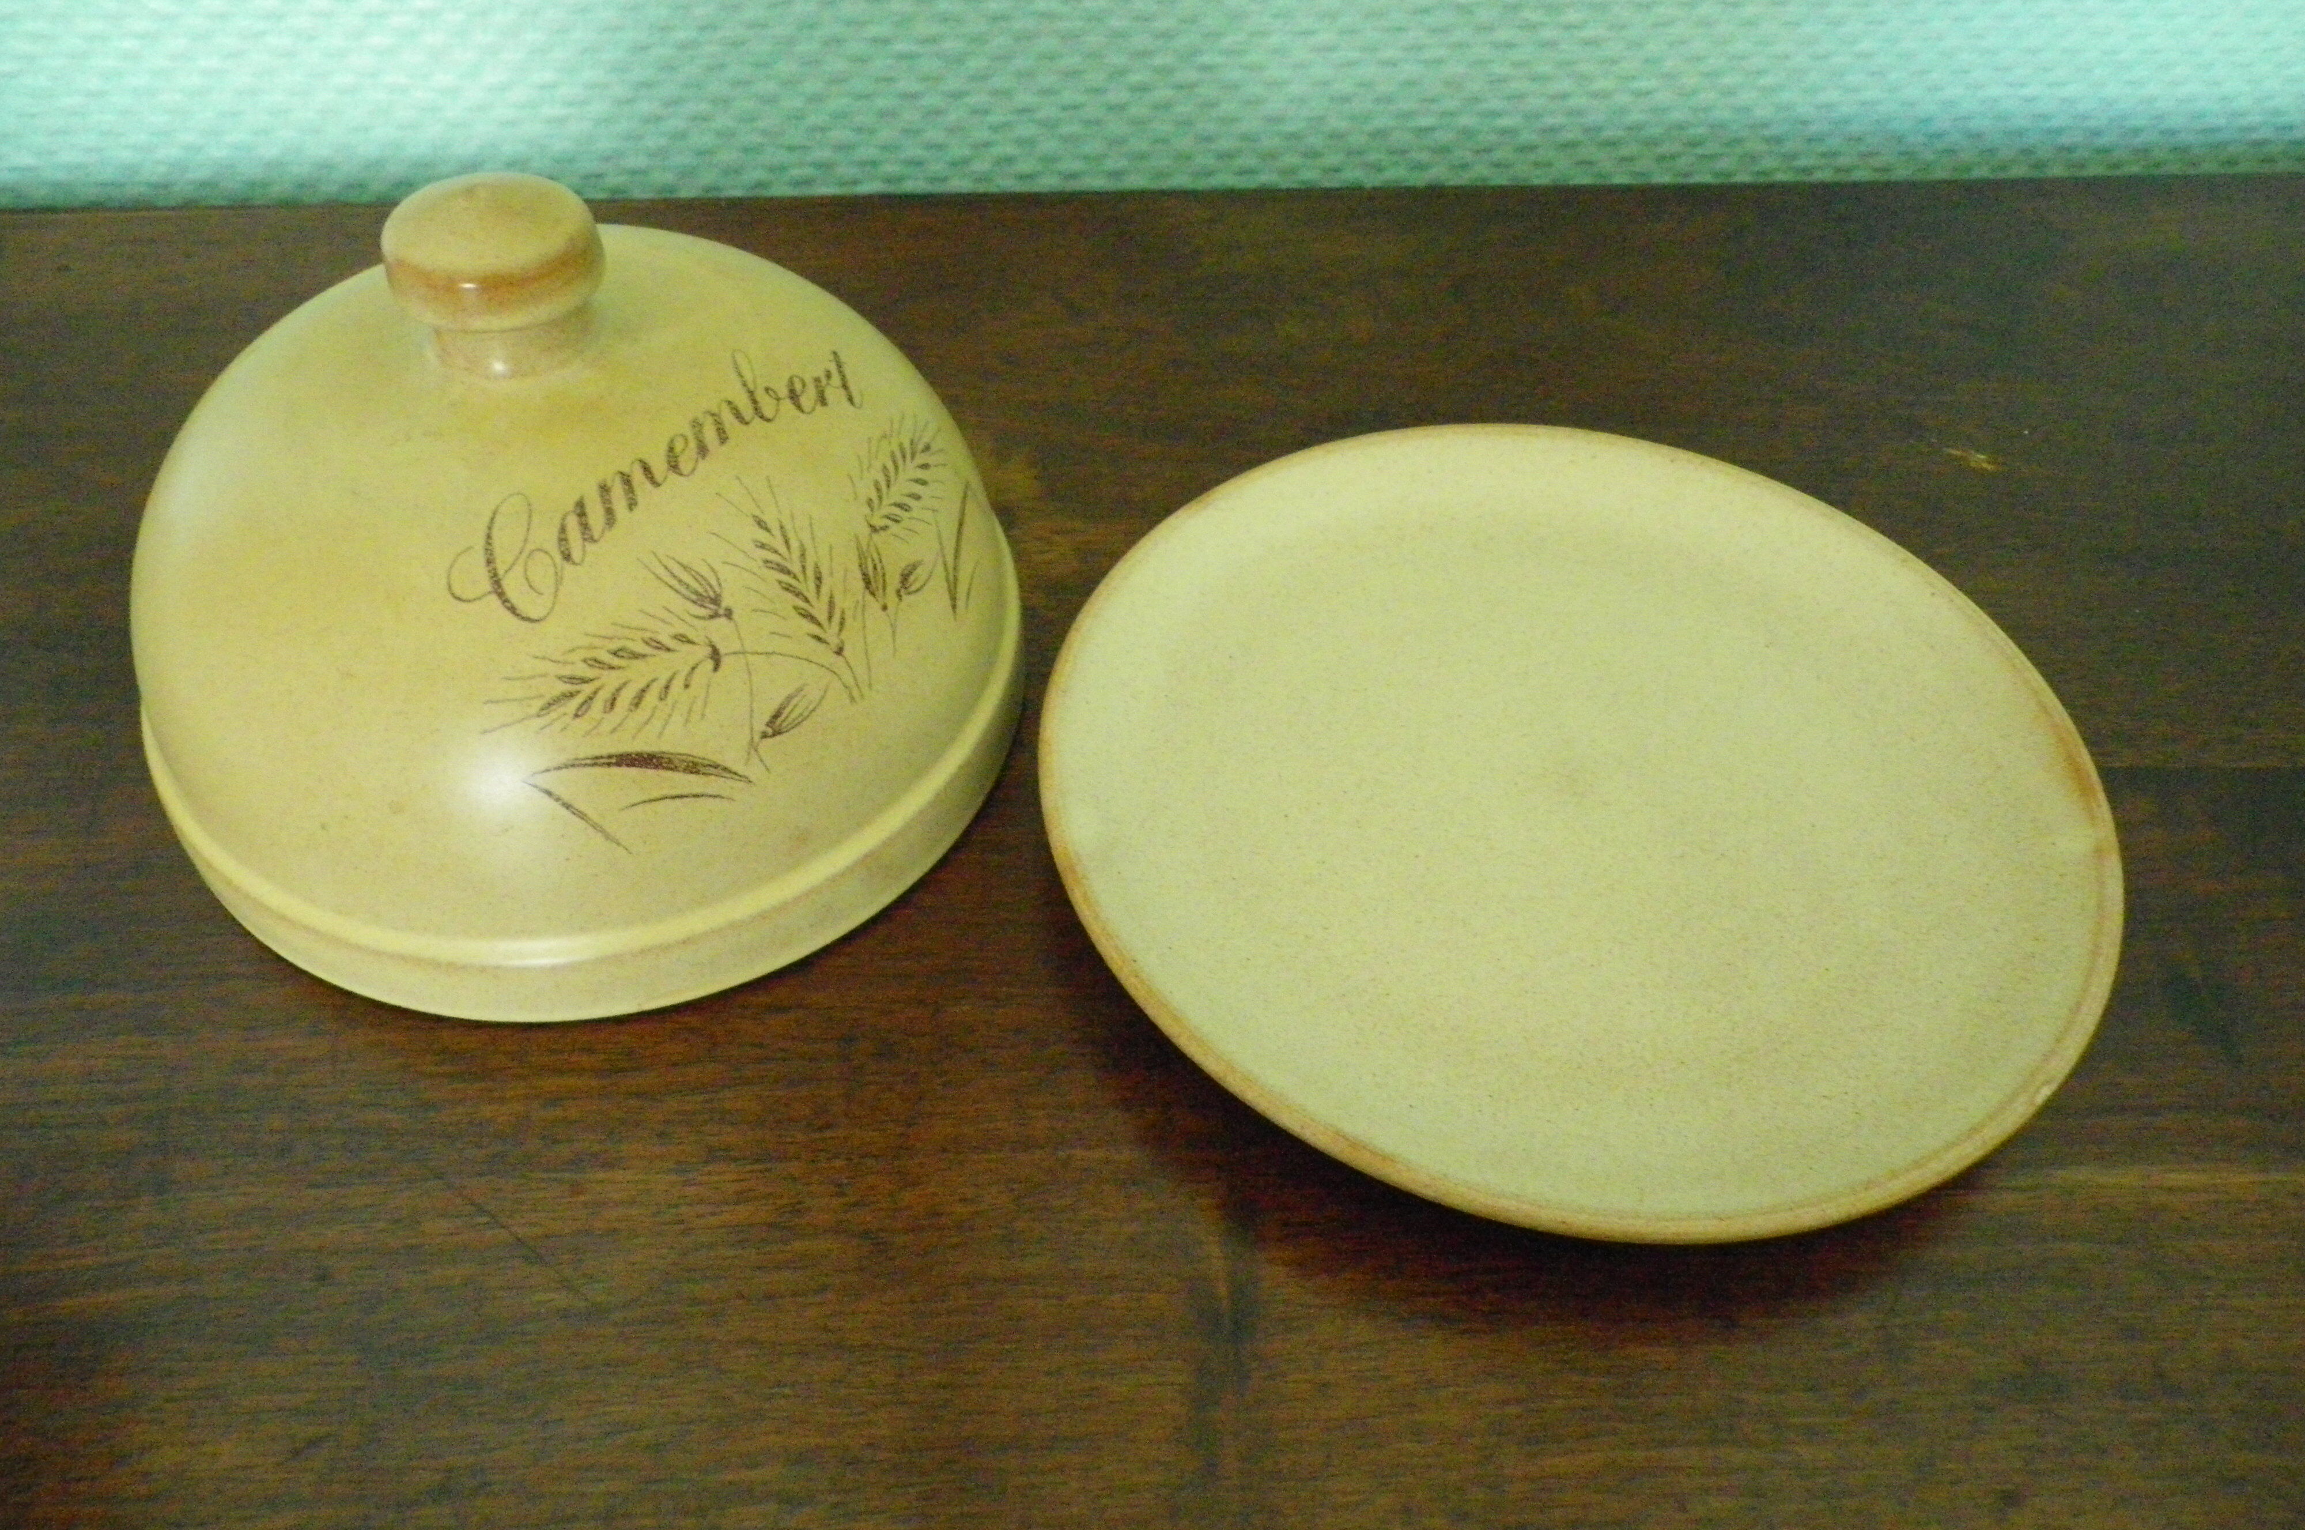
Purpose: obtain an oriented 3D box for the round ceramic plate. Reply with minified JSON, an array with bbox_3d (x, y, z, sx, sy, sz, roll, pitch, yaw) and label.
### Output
[{"bbox_3d":[0.077,0.005,0.350,0.195,0.024,0.195,1,48,-1],"label":"round ceramic plate"}]

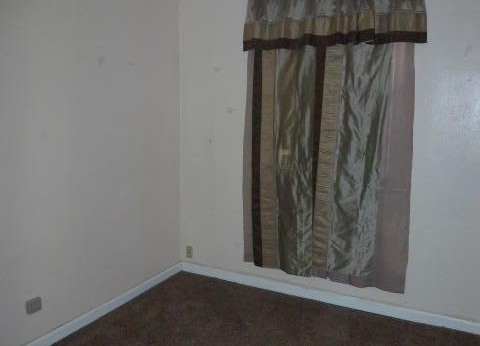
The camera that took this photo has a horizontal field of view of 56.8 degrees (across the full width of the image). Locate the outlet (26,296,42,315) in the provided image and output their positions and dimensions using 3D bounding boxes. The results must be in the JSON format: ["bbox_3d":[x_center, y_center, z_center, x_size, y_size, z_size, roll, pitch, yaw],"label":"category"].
[{"bbox_3d":[-1.182,0.762,2.544,0.025,0.074,0.085,5,10,27],"label":"outlet"}]

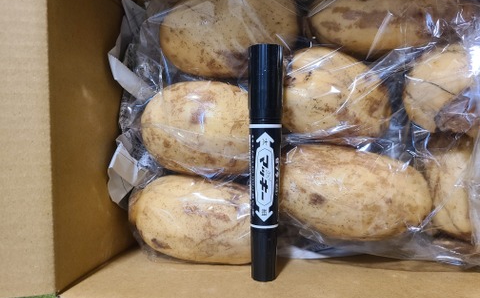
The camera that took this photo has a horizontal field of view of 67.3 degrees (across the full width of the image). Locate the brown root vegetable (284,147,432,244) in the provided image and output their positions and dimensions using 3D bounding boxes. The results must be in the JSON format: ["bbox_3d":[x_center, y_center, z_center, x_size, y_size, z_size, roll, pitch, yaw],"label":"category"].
[{"bbox_3d":[0.080,0.032,0.255,0.114,0.062,0.064,12,93,9],"label":"brown root vegetable"}]

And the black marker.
[{"bbox_3d":[0.015,0.009,0.216,0.020,0.020,0.140,0,92,4],"label":"black marker"}]

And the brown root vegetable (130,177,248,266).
[{"bbox_3d":[-0.028,0.051,0.259,0.104,0.060,0.061,10,93,9],"label":"brown root vegetable"}]

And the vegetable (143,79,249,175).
[{"bbox_3d":[-0.024,-0.015,0.259,0.095,0.063,0.066,7,92,9],"label":"vegetable"}]

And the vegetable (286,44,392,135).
[{"bbox_3d":[0.065,-0.041,0.257,0.086,0.060,0.062,22,95,8],"label":"vegetable"}]

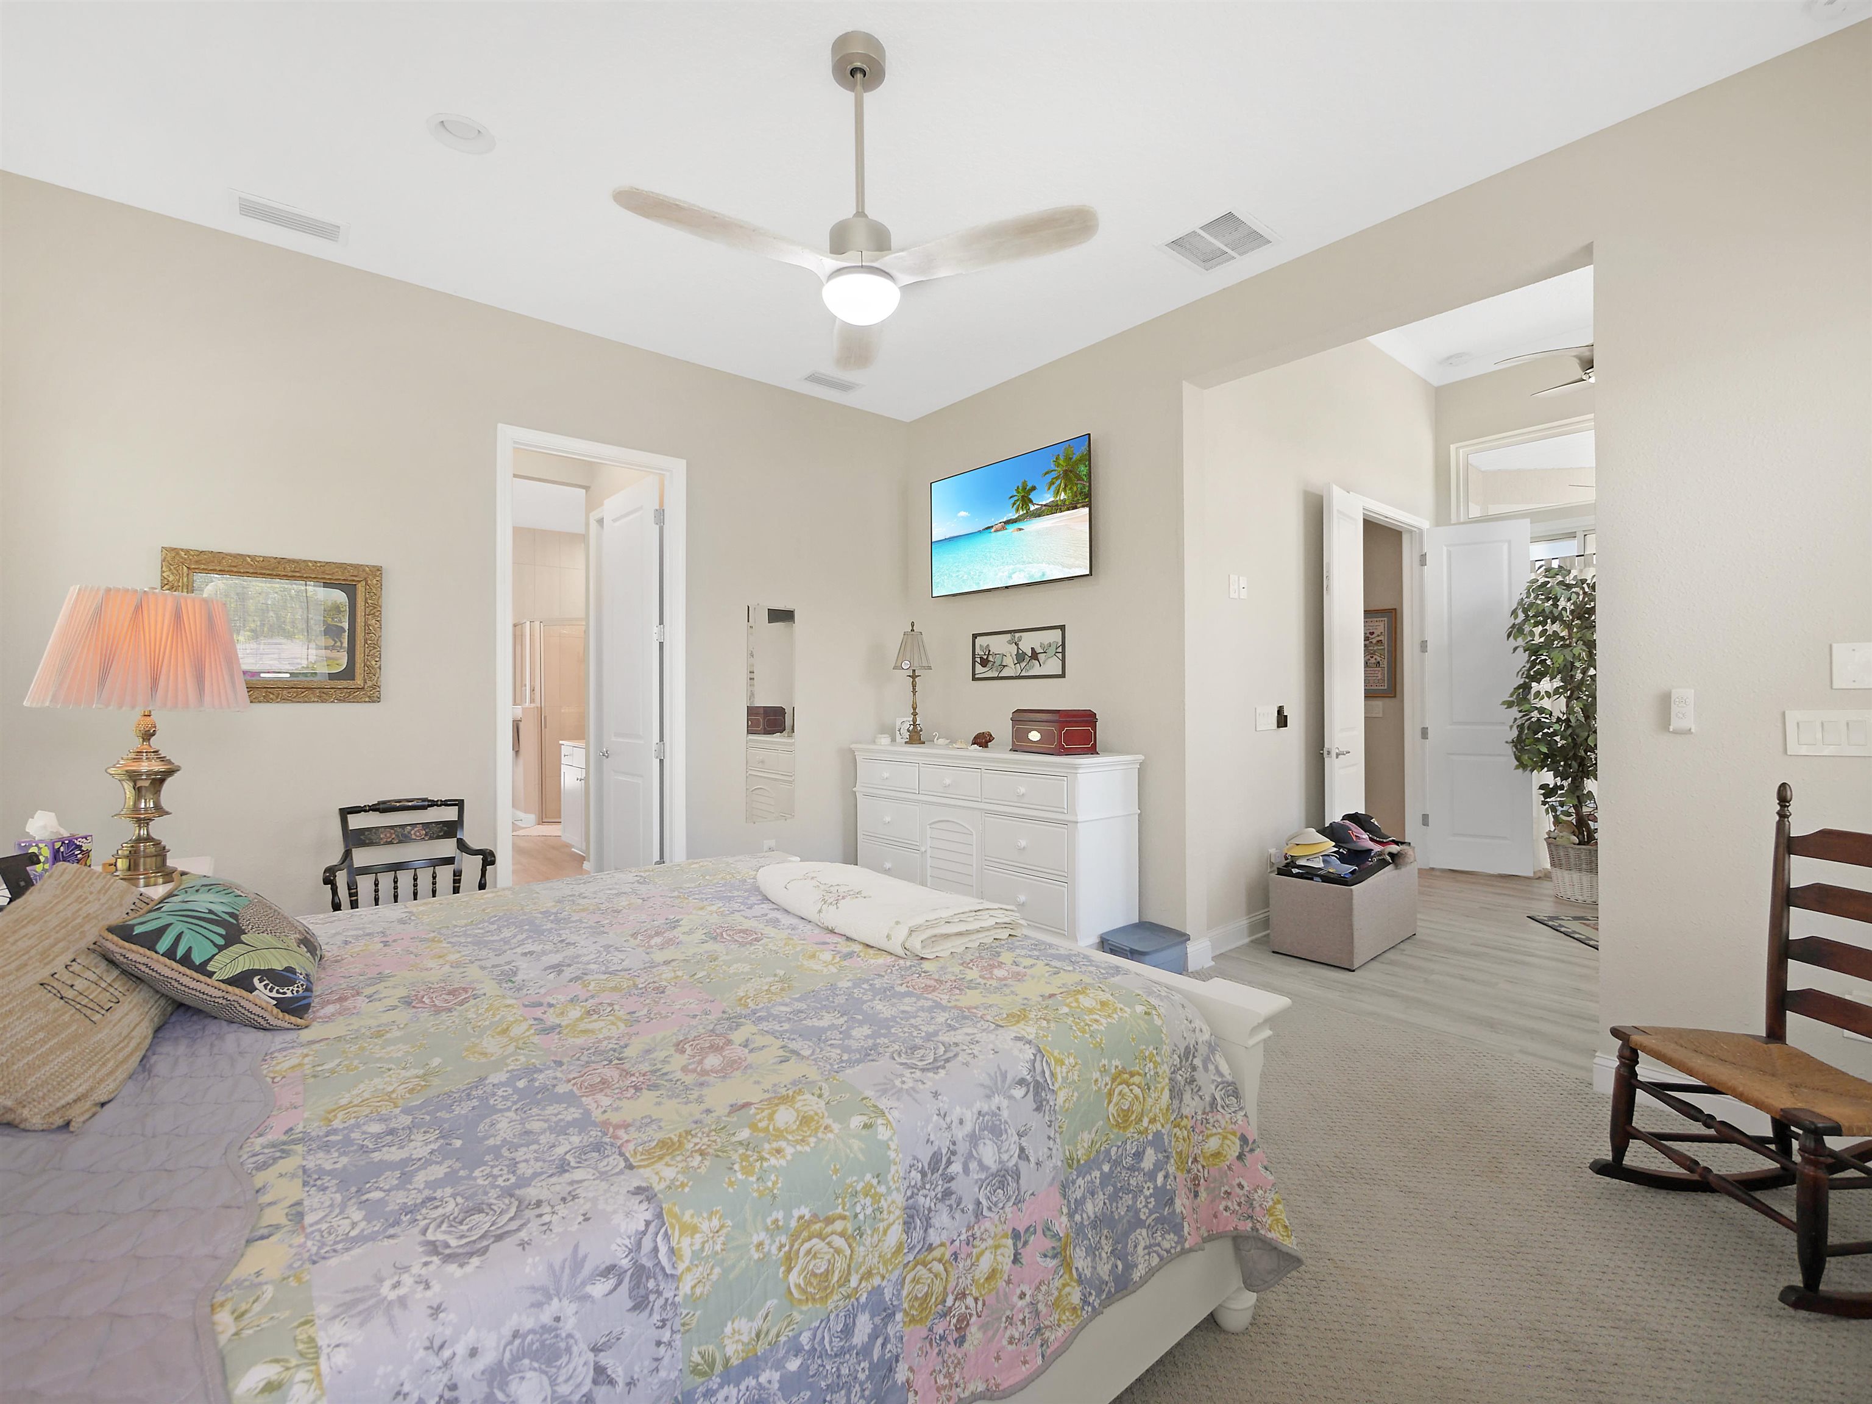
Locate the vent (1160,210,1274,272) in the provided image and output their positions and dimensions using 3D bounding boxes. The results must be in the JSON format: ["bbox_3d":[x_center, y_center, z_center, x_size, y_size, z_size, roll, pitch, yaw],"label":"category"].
[{"bbox_3d":[1.158,-1.873,3.112,0.346,0.030,0.340,0,0,-40],"label":"vent"}]

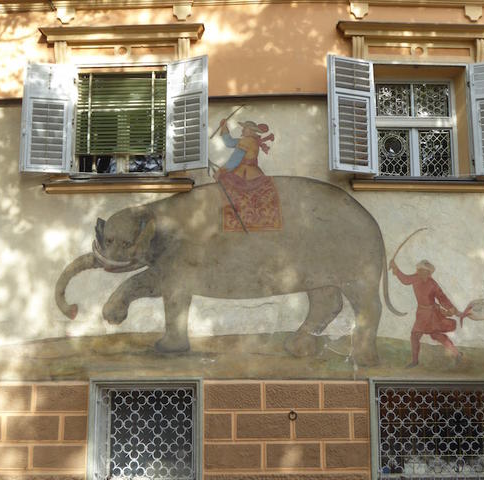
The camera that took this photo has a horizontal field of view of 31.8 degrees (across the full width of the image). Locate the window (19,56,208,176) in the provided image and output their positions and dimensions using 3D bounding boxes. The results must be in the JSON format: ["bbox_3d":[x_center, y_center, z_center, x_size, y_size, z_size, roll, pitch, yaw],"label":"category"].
[{"bbox_3d":[-1.435,-1.409,9.728,2.123,1.357,0.395,0,-10,2],"label":"window"}]

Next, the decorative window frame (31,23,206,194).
[{"bbox_3d":[-1.391,-1.496,9.747,1.953,1.967,0.306,0,-10,2],"label":"decorative window frame"}]

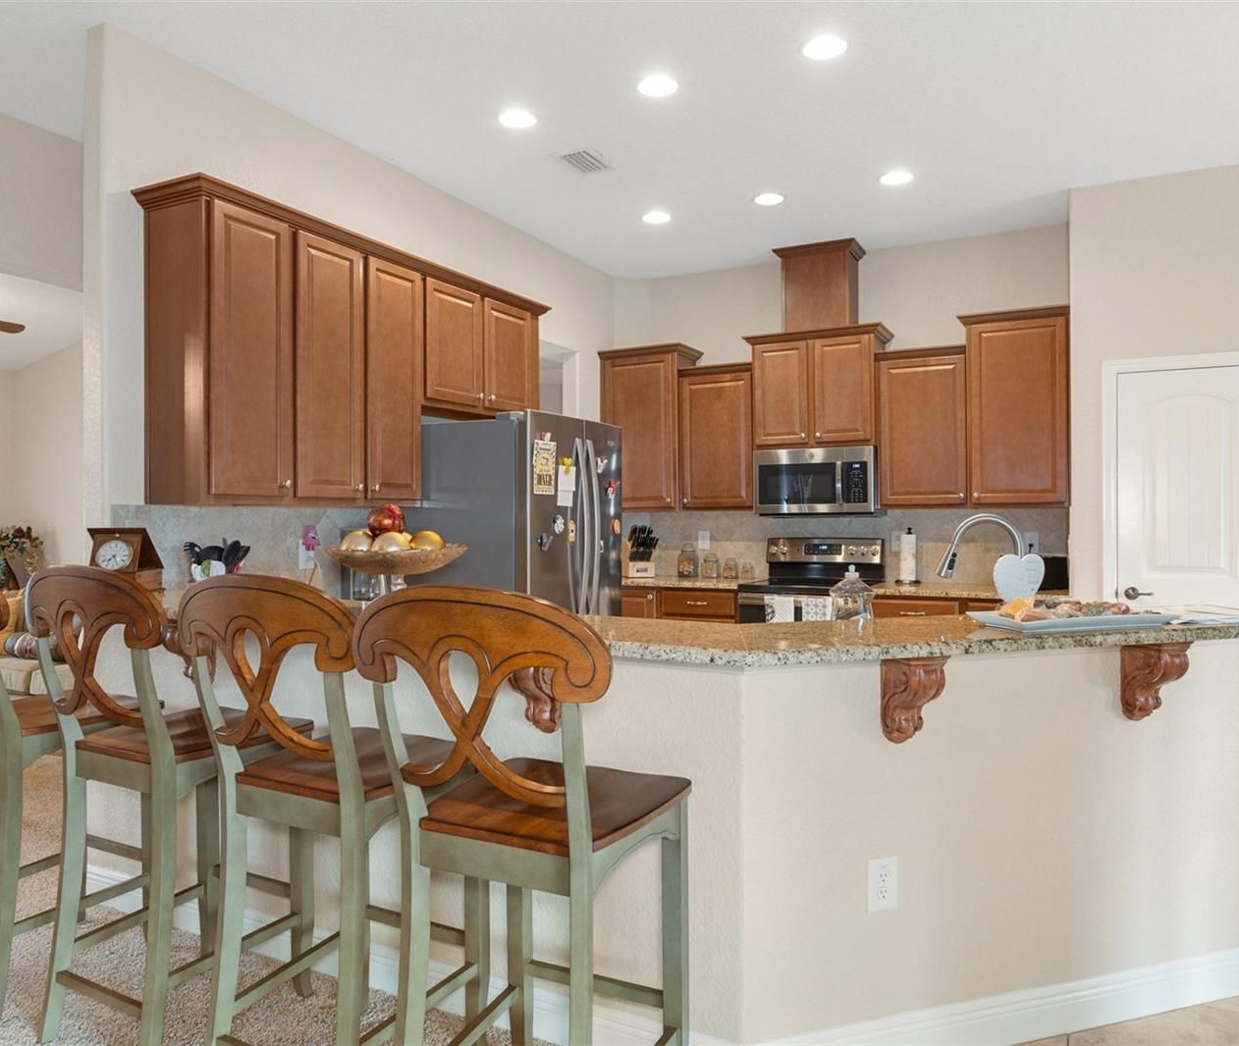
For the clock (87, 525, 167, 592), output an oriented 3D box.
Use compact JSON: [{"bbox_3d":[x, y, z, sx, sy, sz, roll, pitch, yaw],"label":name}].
[{"bbox_3d":[-1.695,0.132,3.110,0.195,0.235,0.185,0,0,-2],"label":"clock"}]

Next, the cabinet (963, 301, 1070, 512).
[{"bbox_3d":[2.326,-0.648,5.401,0.591,1.122,0.375,0,0,27],"label":"cabinet"}]

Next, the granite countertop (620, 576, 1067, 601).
[{"bbox_3d":[1.163,0.392,5.641,2.920,0.040,0.650,0,0,28],"label":"granite countertop"}]

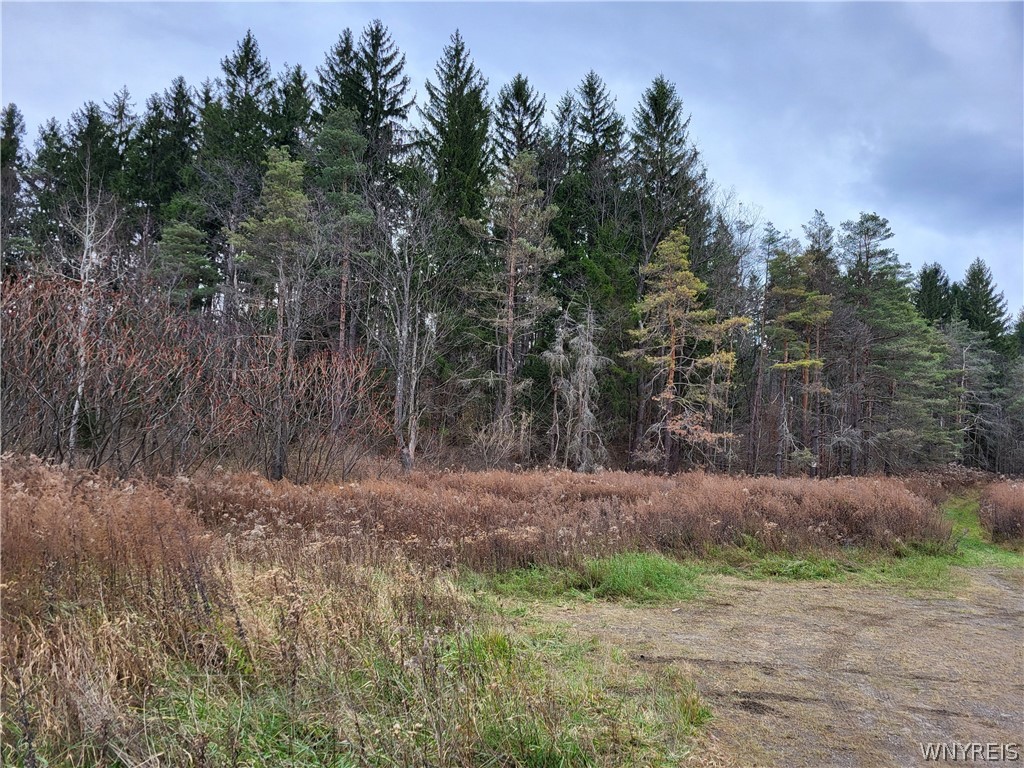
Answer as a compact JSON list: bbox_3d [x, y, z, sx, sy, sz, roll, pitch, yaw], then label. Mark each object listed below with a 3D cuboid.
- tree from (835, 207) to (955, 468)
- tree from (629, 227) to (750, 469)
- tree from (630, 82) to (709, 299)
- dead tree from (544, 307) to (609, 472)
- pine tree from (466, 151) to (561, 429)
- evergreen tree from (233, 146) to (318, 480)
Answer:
[{"bbox_3d":[16.603,-1.352,33.297,5.110,12.480,4.850,0,-6,0],"label":"tree"},{"bbox_3d":[7.170,-0.926,31.245,4.880,11.230,4.630,0,-6,0],"label":"tree"},{"bbox_3d":[8.446,-5.753,41.775,4.870,22.920,4.630,0,-6,0],"label":"tree"},{"bbox_3d":[2.606,0.745,31.079,2.590,7.870,2.460,0,-6,0],"label":"dead tree"},{"bbox_3d":[0.067,-2.869,34.453,4.210,15.730,4.000,0,-6,0],"label":"pine tree"},{"bbox_3d":[-8.603,-2.245,27.859,3.040,13.180,2.890,0,-6,0],"label":"evergreen tree"}]

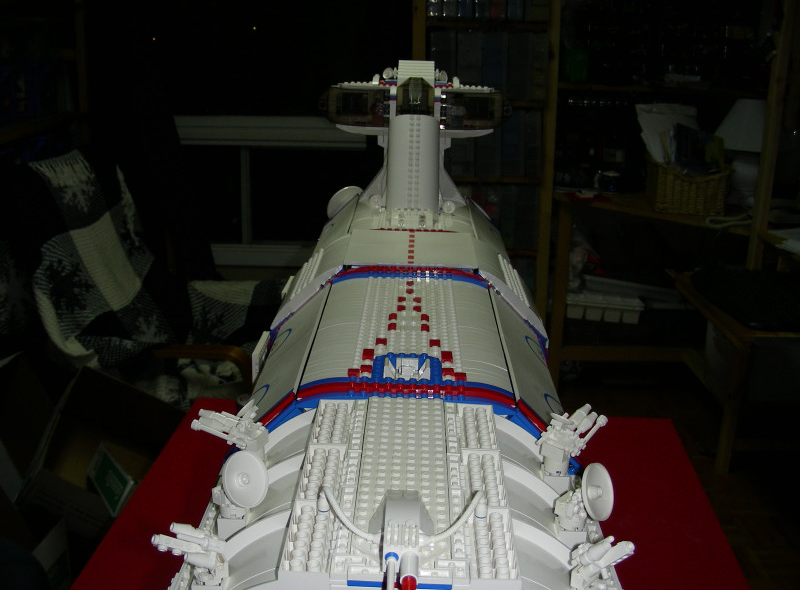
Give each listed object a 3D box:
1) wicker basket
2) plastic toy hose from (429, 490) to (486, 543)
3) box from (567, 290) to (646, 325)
[{"bbox_3d":[1.039,-0.392,3.109,0.260,0.165,0.200,4,18,9],"label":"wicker basket"},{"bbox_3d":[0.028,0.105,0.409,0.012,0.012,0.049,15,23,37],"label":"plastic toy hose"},{"bbox_3d":[0.799,0.044,3.421,0.310,0.070,0.160,5,18,11],"label":"box"}]

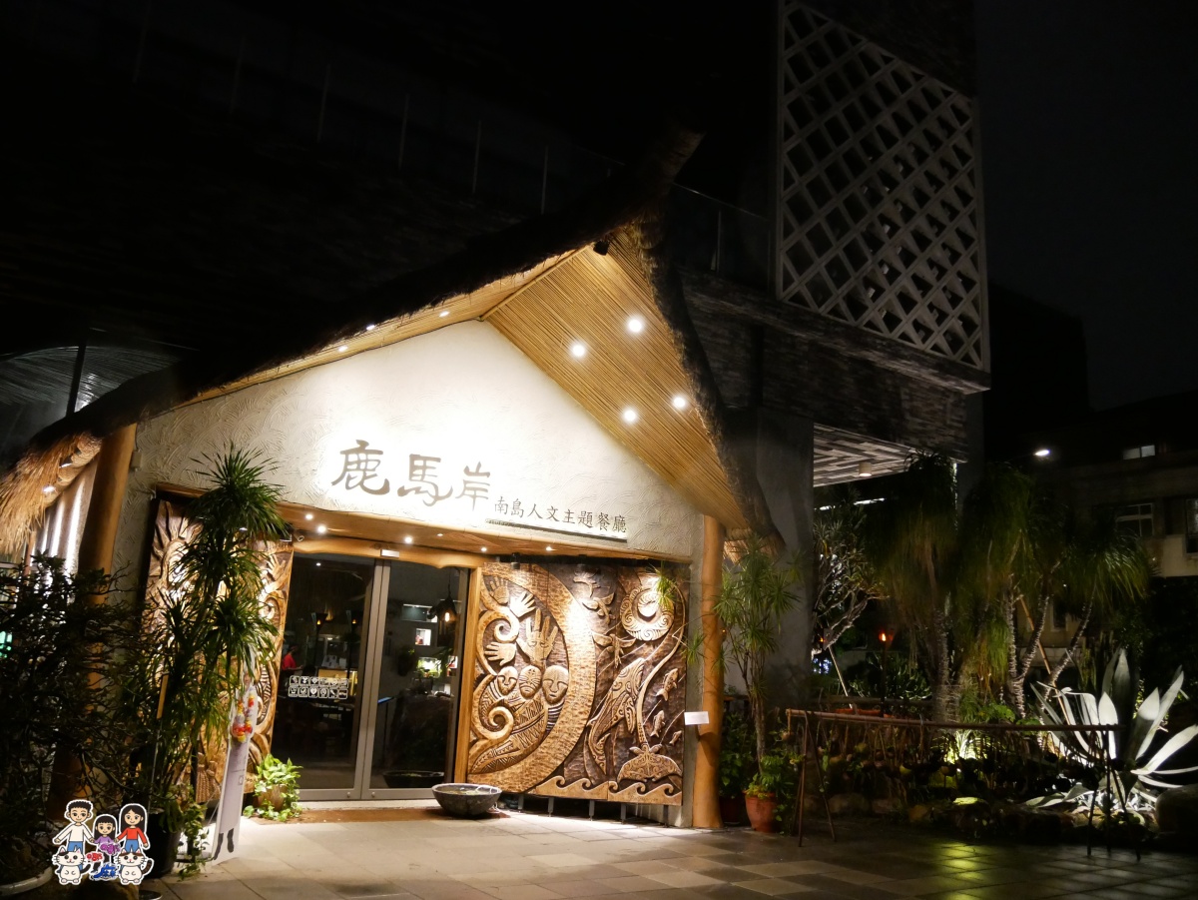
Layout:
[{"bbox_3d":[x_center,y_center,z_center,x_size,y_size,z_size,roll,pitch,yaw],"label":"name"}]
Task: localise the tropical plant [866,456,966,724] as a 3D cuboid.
[{"bbox_3d":[4.303,1.944,13.200,1.350,3.650,1.350,-1,-14,18],"label":"tropical plant"}]

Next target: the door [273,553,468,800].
[{"bbox_3d":[-2.492,2.537,10.830,2.050,2.580,0.100,10,-15,-29],"label":"door"}]

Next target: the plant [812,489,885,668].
[{"bbox_3d":[3.605,1.916,14.200,1.100,2.600,1.200,0,-14,14],"label":"plant"}]

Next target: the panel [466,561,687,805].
[{"bbox_3d":[-0.219,2.429,10.345,2.320,2.410,0.120,0,-13,13],"label":"panel"}]

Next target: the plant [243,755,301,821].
[{"bbox_3d":[-3.128,3.213,9.396,0.600,0.620,0.550,7,-14,-16],"label":"plant"}]

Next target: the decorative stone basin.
[{"bbox_3d":[-1.316,3.584,9.887,0.720,0.280,0.720,4,-13,-6],"label":"decorative stone basin"}]

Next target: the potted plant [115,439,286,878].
[{"bbox_3d":[-2.894,1.515,7.130,1.120,2.900,1.120,8,-14,-21],"label":"potted plant"}]

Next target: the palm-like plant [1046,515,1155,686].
[{"bbox_3d":[6.935,2.098,13.400,1.400,2.400,1.400,-4,-15,27],"label":"palm-like plant"}]

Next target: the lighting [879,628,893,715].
[{"bbox_3d":[3.938,3.041,13.300,0.180,1.200,0.180,-1,-14,16],"label":"lighting"}]

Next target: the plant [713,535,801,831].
[{"bbox_3d":[1.704,2.439,10.318,0.930,3.000,0.930,1,-13,10],"label":"plant"}]

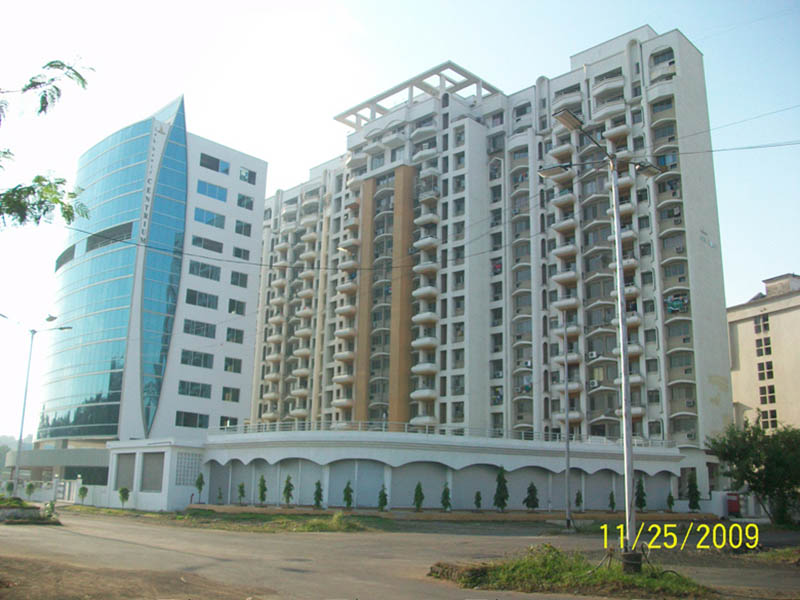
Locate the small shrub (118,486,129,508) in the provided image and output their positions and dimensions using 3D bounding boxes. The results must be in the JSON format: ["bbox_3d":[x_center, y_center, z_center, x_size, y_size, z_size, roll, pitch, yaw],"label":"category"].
[{"bbox_3d":[-14.895,10.672,39.908,0.576,1.252,0.576,1,-14,0],"label":"small shrub"}]

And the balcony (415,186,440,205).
[{"bbox_3d":[3.515,-12.290,88.530,2.200,1.100,1.350,-12,-20,43],"label":"balcony"}]

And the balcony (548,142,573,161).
[{"bbox_3d":[18.391,-16.530,83.317,2.600,1.080,1.450,-12,-20,43],"label":"balcony"}]

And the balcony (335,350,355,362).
[{"bbox_3d":[-6.948,7.150,93.250,1.200,1.000,2.950,14,-19,-43],"label":"balcony"}]

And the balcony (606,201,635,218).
[{"bbox_3d":[21.992,-9.126,74.249,2.609,1.050,1.300,-12,-20,43],"label":"balcony"}]

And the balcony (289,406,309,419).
[{"bbox_3d":[-14.499,16.566,108.162,1.200,1.050,3.100,15,-19,-43],"label":"balcony"}]

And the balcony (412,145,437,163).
[{"bbox_3d":[2.921,-17.841,91.946,1.000,1.050,3.800,15,-19,-43],"label":"balcony"}]

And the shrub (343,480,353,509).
[{"bbox_3d":[-2.759,10.234,38.861,0.510,1.545,0.510,1,-14,0],"label":"shrub"}]

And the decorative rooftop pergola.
[{"bbox_3d":[2.263,-25.532,102.457,11.400,3.000,22.500,15,-19,-43],"label":"decorative rooftop pergola"}]

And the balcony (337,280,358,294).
[{"bbox_3d":[-6.799,-1.458,95.408,1.200,1.000,2.950,14,-19,-43],"label":"balcony"}]

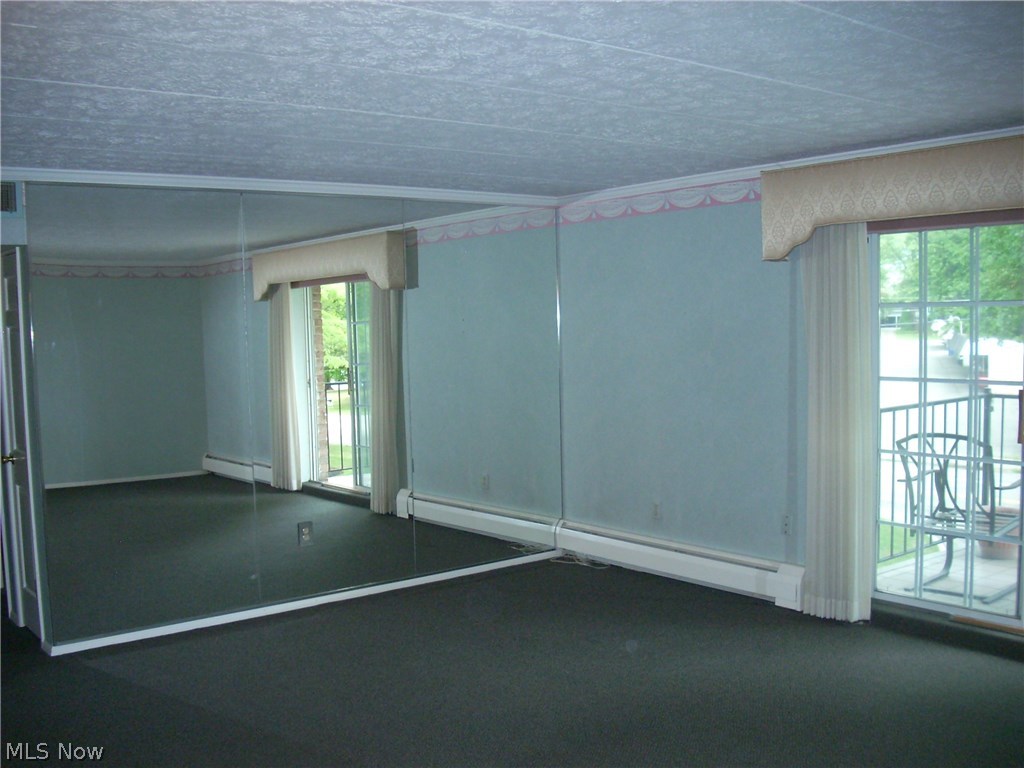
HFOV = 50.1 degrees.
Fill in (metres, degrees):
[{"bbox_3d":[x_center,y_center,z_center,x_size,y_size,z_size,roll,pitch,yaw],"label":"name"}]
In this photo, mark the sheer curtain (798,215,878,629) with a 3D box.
[{"bbox_3d":[1.681,0.162,5.659,0.120,2.110,0.370,-4,4,-38],"label":"sheer curtain"}]

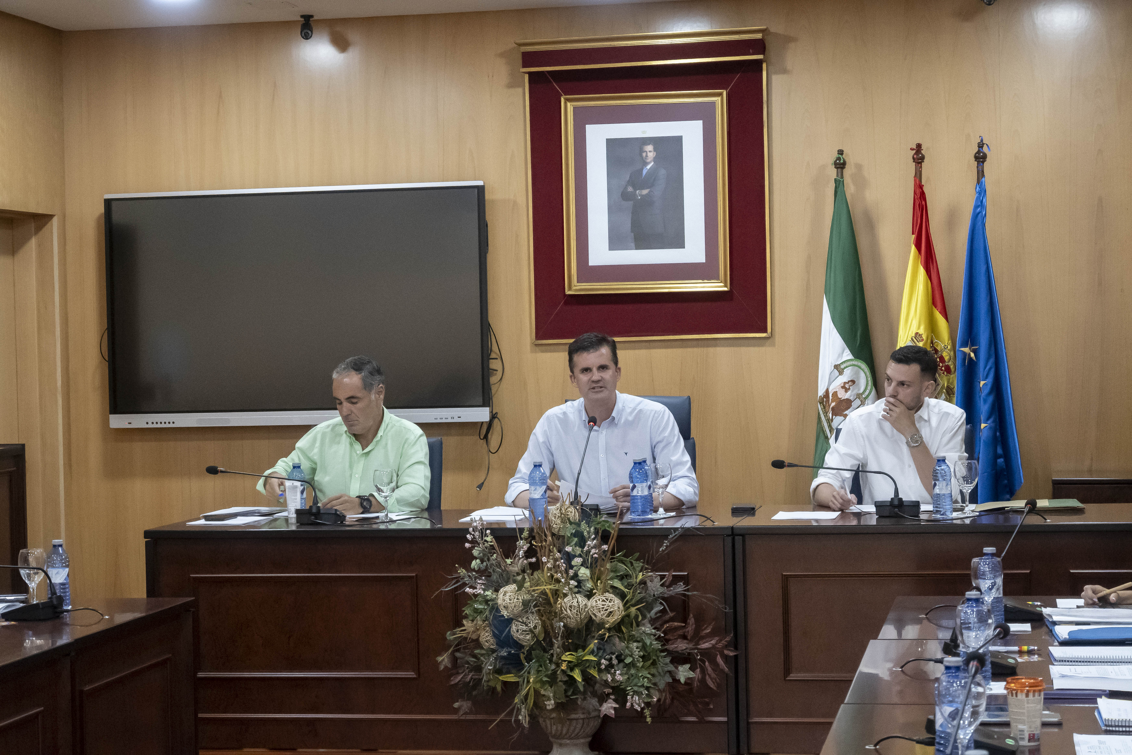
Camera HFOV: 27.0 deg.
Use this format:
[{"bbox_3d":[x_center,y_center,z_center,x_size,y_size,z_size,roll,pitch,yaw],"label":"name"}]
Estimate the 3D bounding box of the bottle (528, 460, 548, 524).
[{"bbox_3d":[-0.099,0.395,8.252,0.067,0.204,0.067,-1,1,0],"label":"bottle"}]

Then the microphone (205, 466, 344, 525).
[{"bbox_3d":[-1.030,0.413,8.383,0.507,0.205,0.160,-1,1,11],"label":"microphone"}]

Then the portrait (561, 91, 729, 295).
[{"bbox_3d":[0.337,-0.781,9.986,0.700,0.840,0.045,-1,1,11],"label":"portrait"}]

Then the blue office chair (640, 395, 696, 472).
[{"bbox_3d":[0.216,0.657,8.951,0.620,1.162,0.640,-1,1,11],"label":"blue office chair"}]

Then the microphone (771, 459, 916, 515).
[{"bbox_3d":[0.963,0.376,8.103,0.505,0.196,0.150,-1,1,11],"label":"microphone"}]

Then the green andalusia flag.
[{"bbox_3d":[1.179,-0.079,9.655,0.300,1.500,0.220,-1,1,11],"label":"green andalusia flag"}]

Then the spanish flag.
[{"bbox_3d":[1.476,-0.057,9.414,0.285,1.480,0.220,-1,1,11],"label":"spanish flag"}]

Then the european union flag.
[{"bbox_3d":[1.697,-0.069,9.370,0.280,1.450,0.220,-1,1,11],"label":"european union flag"}]

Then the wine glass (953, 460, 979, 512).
[{"bbox_3d":[1.355,0.371,7.980,0.081,0.181,0.081,-1,1,11],"label":"wine glass"}]

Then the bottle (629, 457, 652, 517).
[{"bbox_3d":[0.254,0.384,8.207,0.066,0.200,0.066,-1,1,11],"label":"bottle"}]

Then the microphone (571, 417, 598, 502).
[{"bbox_3d":[0.071,0.316,8.370,0.150,0.347,0.380,-1,1,11],"label":"microphone"}]

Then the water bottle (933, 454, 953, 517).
[{"bbox_3d":[1.279,0.367,8.015,0.067,0.204,0.067,-1,1,11],"label":"water bottle"}]

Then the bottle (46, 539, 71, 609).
[{"bbox_3d":[-1.519,0.590,7.070,0.067,0.204,0.067,-1,1,11],"label":"bottle"}]

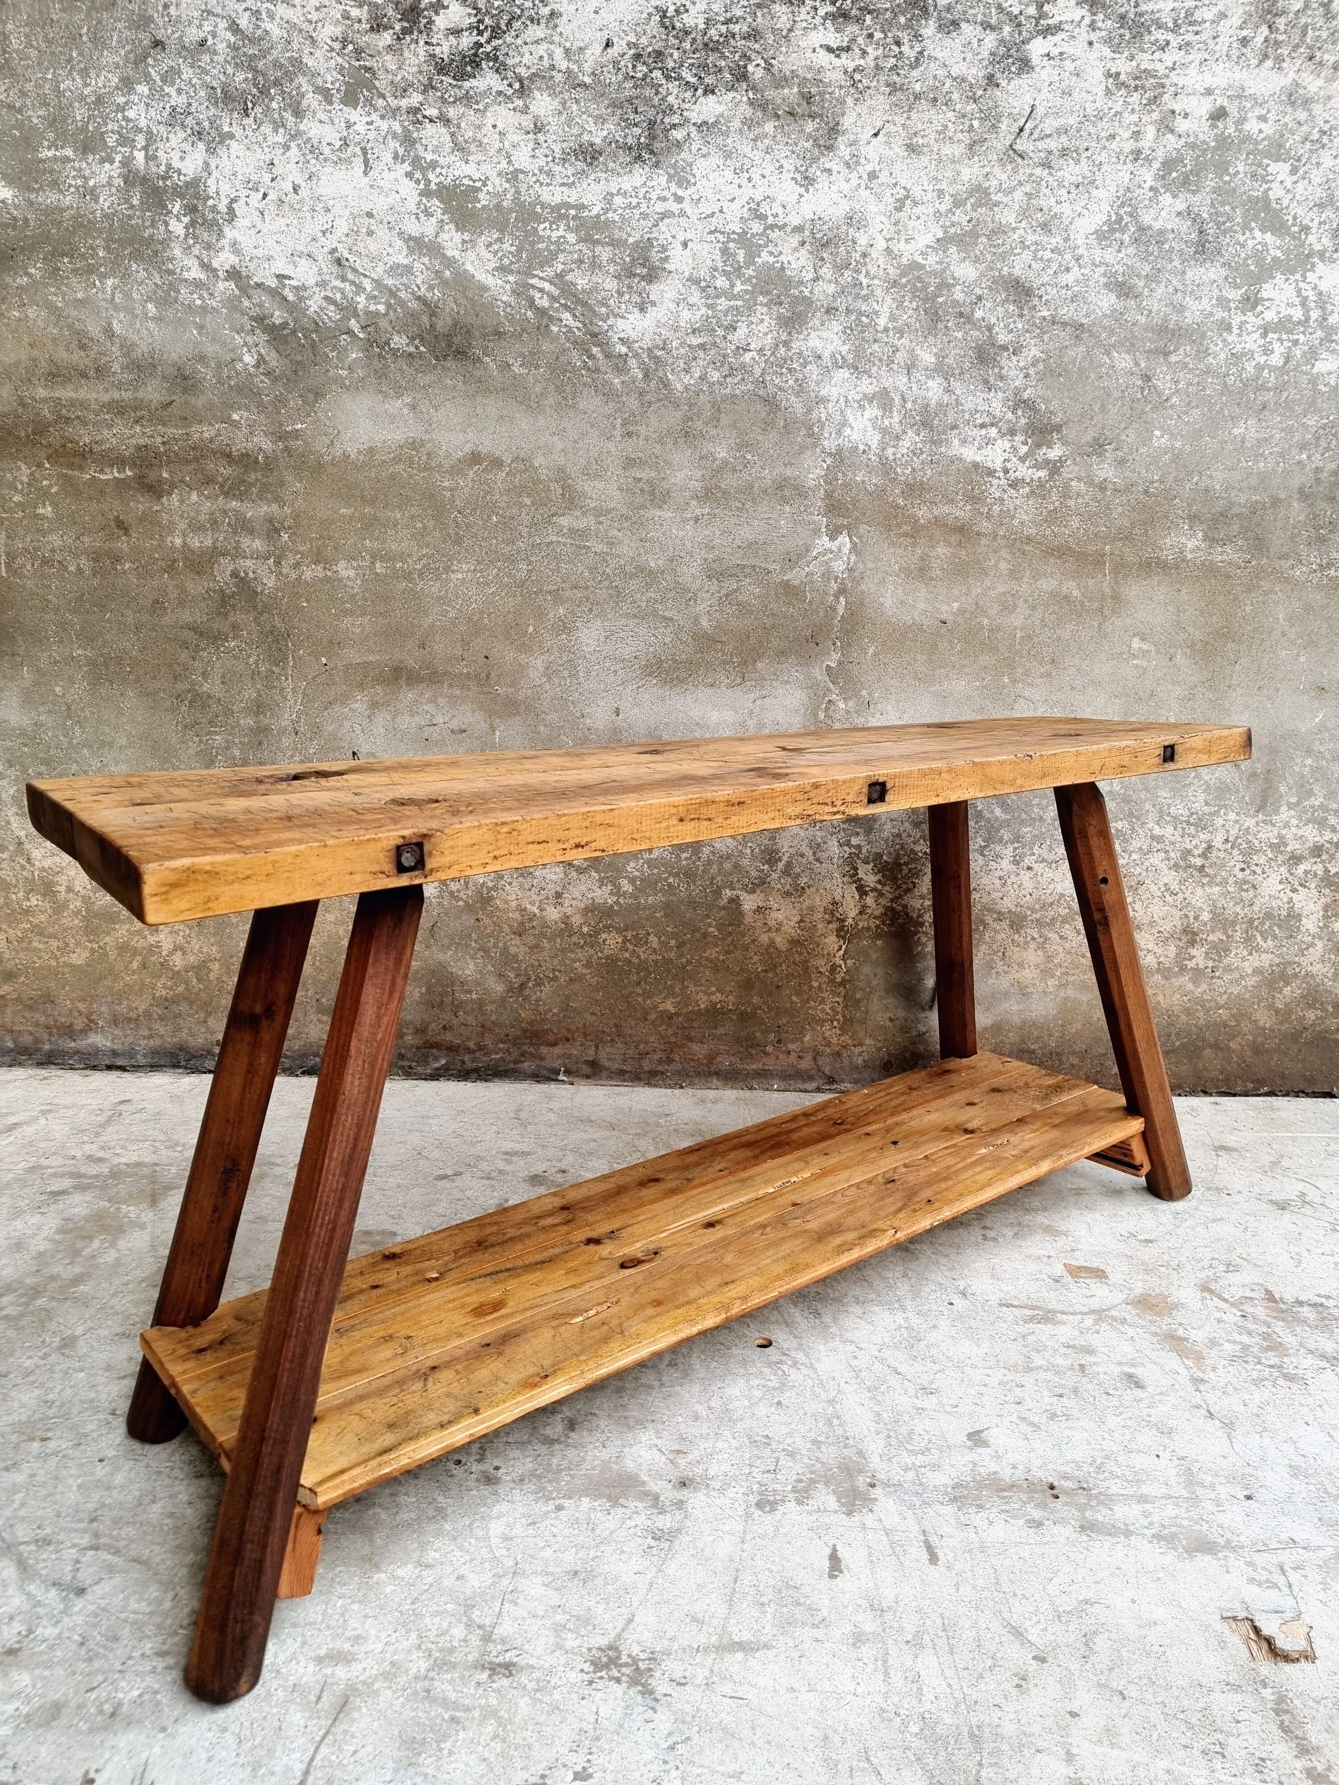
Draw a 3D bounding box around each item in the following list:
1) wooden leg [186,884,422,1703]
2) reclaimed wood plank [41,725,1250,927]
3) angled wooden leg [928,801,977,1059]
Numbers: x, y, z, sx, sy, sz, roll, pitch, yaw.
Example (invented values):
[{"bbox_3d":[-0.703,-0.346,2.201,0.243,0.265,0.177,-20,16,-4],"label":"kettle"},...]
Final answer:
[{"bbox_3d":[-0.334,0.349,1.157,0.065,0.788,0.065,14,-3,-41],"label":"wooden leg"},{"bbox_3d":[0.134,-0.156,1.595,1.668,0.048,0.399,-10,18,-37],"label":"reclaimed wood plank"},{"bbox_3d":[0.513,0.094,2.225,0.065,0.779,0.065,-29,34,-30],"label":"angled wooden leg"}]

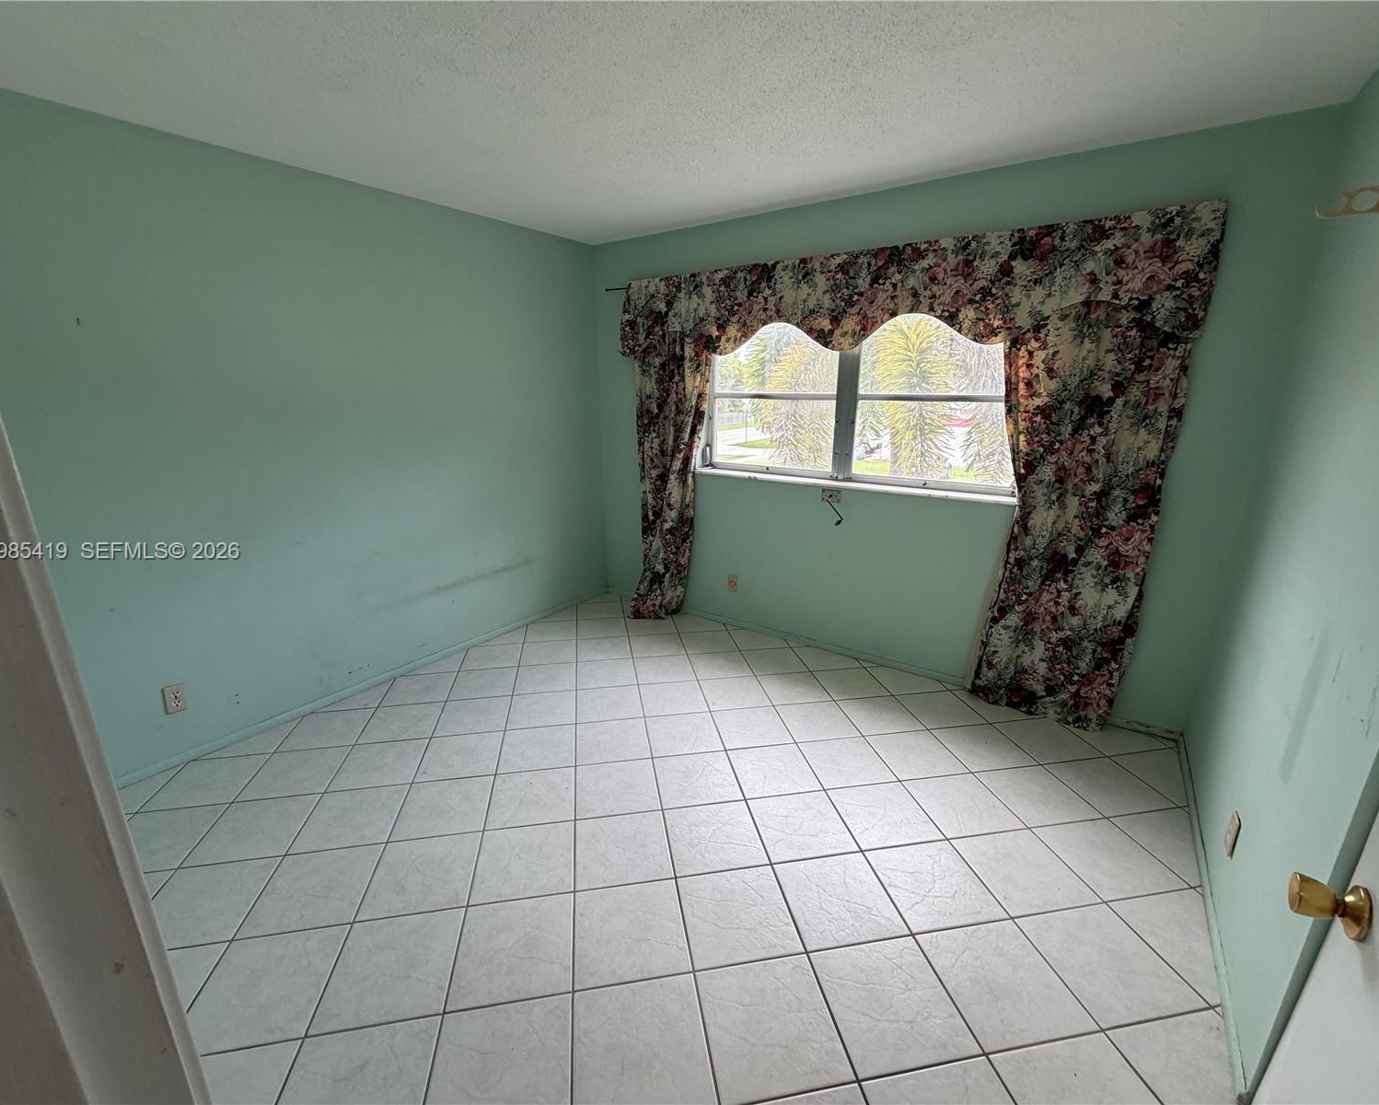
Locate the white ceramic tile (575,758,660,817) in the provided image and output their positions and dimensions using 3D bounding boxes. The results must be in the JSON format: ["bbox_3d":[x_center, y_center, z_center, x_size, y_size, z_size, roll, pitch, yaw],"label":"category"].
[{"bbox_3d":[-0.291,0.951,2.400,0.324,0.010,0.324,-3,16,-10],"label":"white ceramic tile"}]

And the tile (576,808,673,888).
[{"bbox_3d":[-0.234,1.040,2.089,0.324,0.010,0.324,-3,16,-10],"label":"tile"}]

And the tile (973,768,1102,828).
[{"bbox_3d":[1.375,0.963,2.364,0.321,0.010,0.321,-3,16,-10],"label":"tile"}]

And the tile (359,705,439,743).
[{"bbox_3d":[-1.374,0.818,2.856,0.324,0.010,0.324,-3,16,-10],"label":"tile"}]

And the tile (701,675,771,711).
[{"bbox_3d":[0.236,0.729,3.075,0.315,0.010,0.315,-3,16,-10],"label":"tile"}]

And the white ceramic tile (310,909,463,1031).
[{"bbox_3d":[-0.807,1.138,1.637,0.318,0.010,0.318,-3,16,-10],"label":"white ceramic tile"}]

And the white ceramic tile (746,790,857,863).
[{"bbox_3d":[0.409,1.007,2.197,0.321,0.010,0.321,-3,16,-10],"label":"white ceramic tile"}]

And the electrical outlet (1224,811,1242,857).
[{"bbox_3d":[1.569,0.813,1.720,0.010,0.115,0.070,11,19,33],"label":"electrical outlet"}]

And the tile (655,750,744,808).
[{"bbox_3d":[0.030,0.933,2.451,0.321,0.010,0.321,-3,16,-10],"label":"tile"}]

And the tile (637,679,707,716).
[{"bbox_3d":[-0.081,0.744,3.021,0.315,0.010,0.315,-3,16,-10],"label":"tile"}]

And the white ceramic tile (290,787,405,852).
[{"bbox_3d":[-1.236,0.979,2.194,0.315,0.010,0.315,-3,16,-10],"label":"white ceramic tile"}]

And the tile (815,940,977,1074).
[{"bbox_3d":[0.518,1.166,1.550,0.318,0.010,0.318,-3,16,-10],"label":"tile"}]

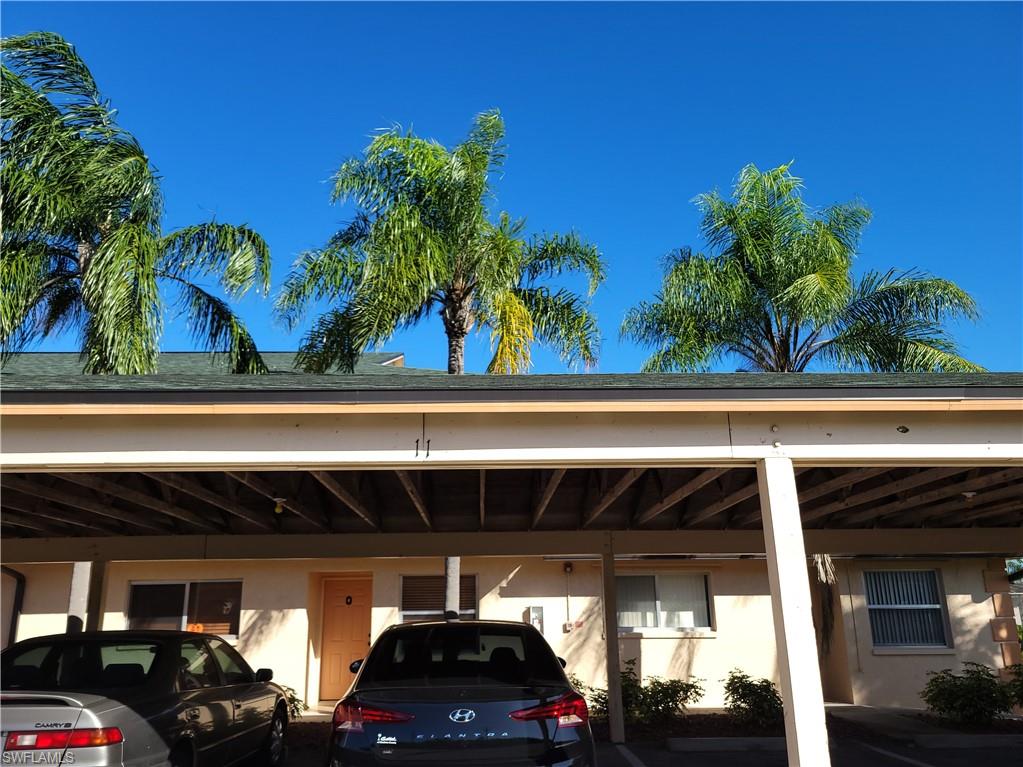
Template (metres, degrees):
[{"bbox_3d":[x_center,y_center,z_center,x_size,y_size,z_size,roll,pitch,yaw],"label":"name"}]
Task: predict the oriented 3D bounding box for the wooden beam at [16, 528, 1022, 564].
[{"bbox_3d":[0.170,2.037,9.737,13.450,0.286,0.150,0,-17,-2],"label":"wooden beam"}]

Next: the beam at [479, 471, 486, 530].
[{"bbox_3d":[-0.260,1.011,7.006,0.038,0.090,5.800,0,-17,-2],"label":"beam"}]

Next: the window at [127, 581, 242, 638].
[{"bbox_3d":[-5.457,3.769,12.806,1.887,0.943,0.100,0,-17,-2],"label":"window"}]

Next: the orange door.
[{"bbox_3d":[-2.907,4.523,13.610,0.913,2.020,0.060,0,-17,-2],"label":"orange door"}]

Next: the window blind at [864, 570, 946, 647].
[{"bbox_3d":[6.802,3.880,13.217,1.375,1.296,0.100,0,-17,-2],"label":"window blind"}]

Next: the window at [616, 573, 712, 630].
[{"bbox_3d":[2.531,3.734,13.107,1.866,0.985,0.100,0,-17,-2],"label":"window"}]

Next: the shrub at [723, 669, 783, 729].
[{"bbox_3d":[3.393,4.382,10.816,0.937,0.710,0.900,0,-17,-2],"label":"shrub"}]

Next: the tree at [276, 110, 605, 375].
[{"bbox_3d":[-1.088,-0.005,11.786,5.189,9.780,5.000,0,-17,-2],"label":"tree"}]

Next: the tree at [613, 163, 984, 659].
[{"bbox_3d":[4.633,0.438,11.858,5.727,8.830,5.200,0,-17,-2],"label":"tree"}]

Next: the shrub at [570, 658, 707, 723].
[{"bbox_3d":[1.784,4.347,10.873,1.866,0.850,1.000,0,-17,-2],"label":"shrub"}]

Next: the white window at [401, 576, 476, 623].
[{"bbox_3d":[-1.220,3.883,12.925,1.322,1.272,0.100,0,-17,-2],"label":"white window"}]

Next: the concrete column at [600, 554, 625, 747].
[{"bbox_3d":[1.243,3.195,9.464,0.150,2.215,0.150,0,-17,-2],"label":"concrete column"}]

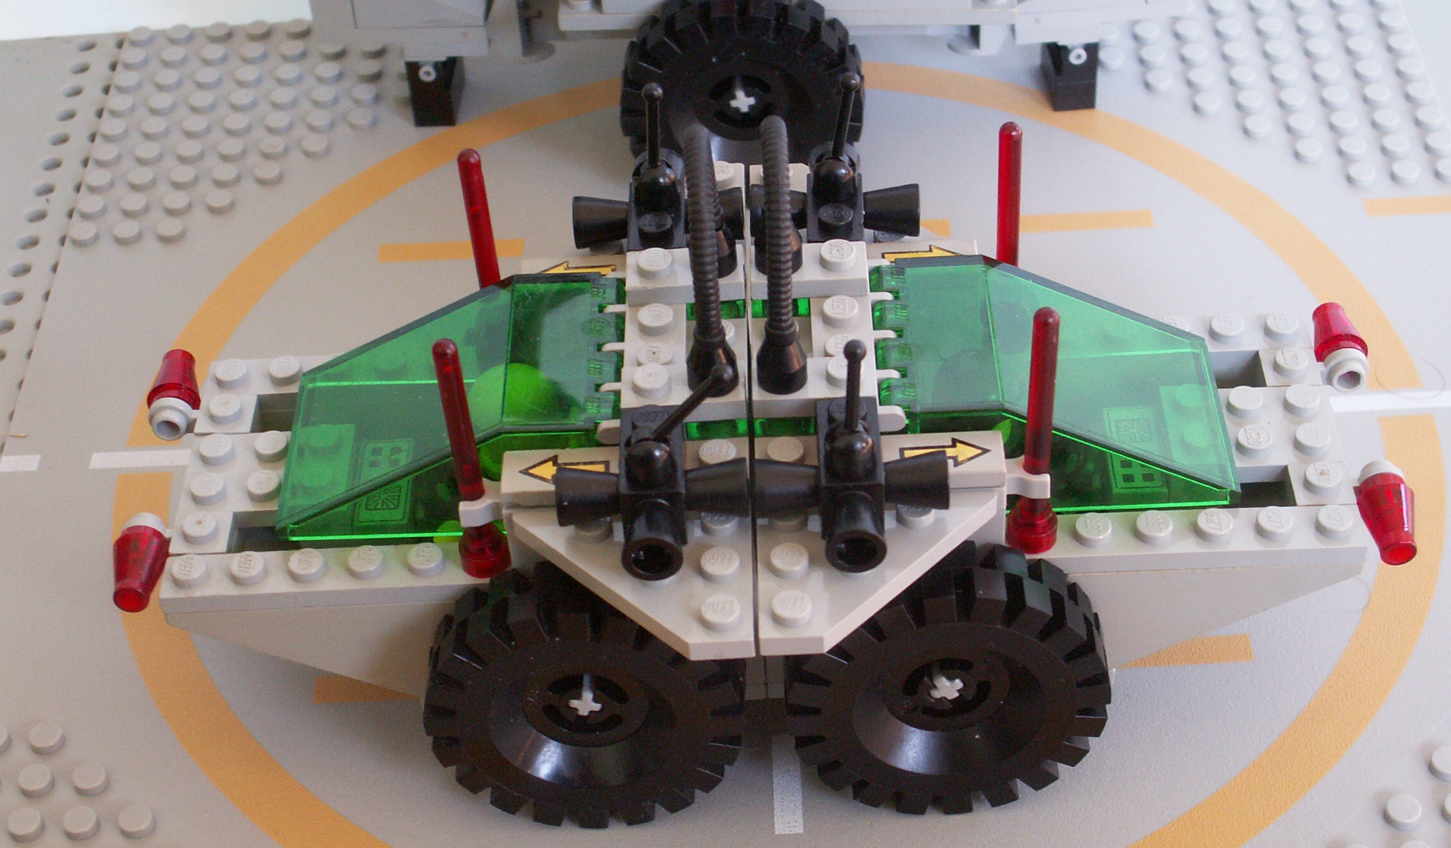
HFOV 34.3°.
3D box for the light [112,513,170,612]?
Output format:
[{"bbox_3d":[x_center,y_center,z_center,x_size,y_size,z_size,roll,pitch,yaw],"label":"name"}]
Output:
[{"bbox_3d":[-0.081,0.019,0.323,0.008,0.008,0.013,-3,43,1],"label":"light"}]

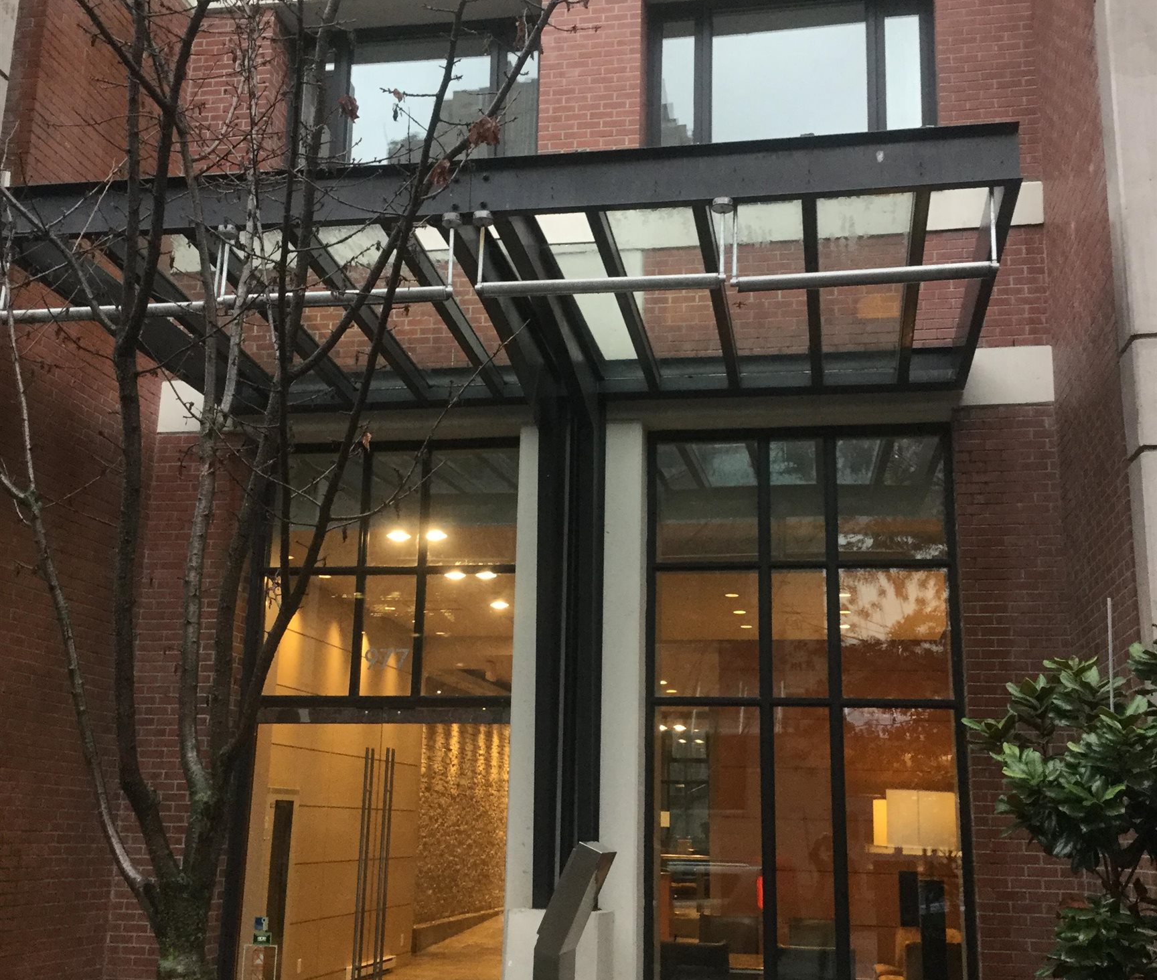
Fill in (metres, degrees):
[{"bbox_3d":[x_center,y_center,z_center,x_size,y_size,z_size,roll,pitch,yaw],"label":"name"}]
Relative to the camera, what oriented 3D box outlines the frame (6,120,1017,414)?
[{"bbox_3d":[-0.267,-1.169,8.758,5.530,0.335,3.239,-1,-15,10],"label":"frame"}]

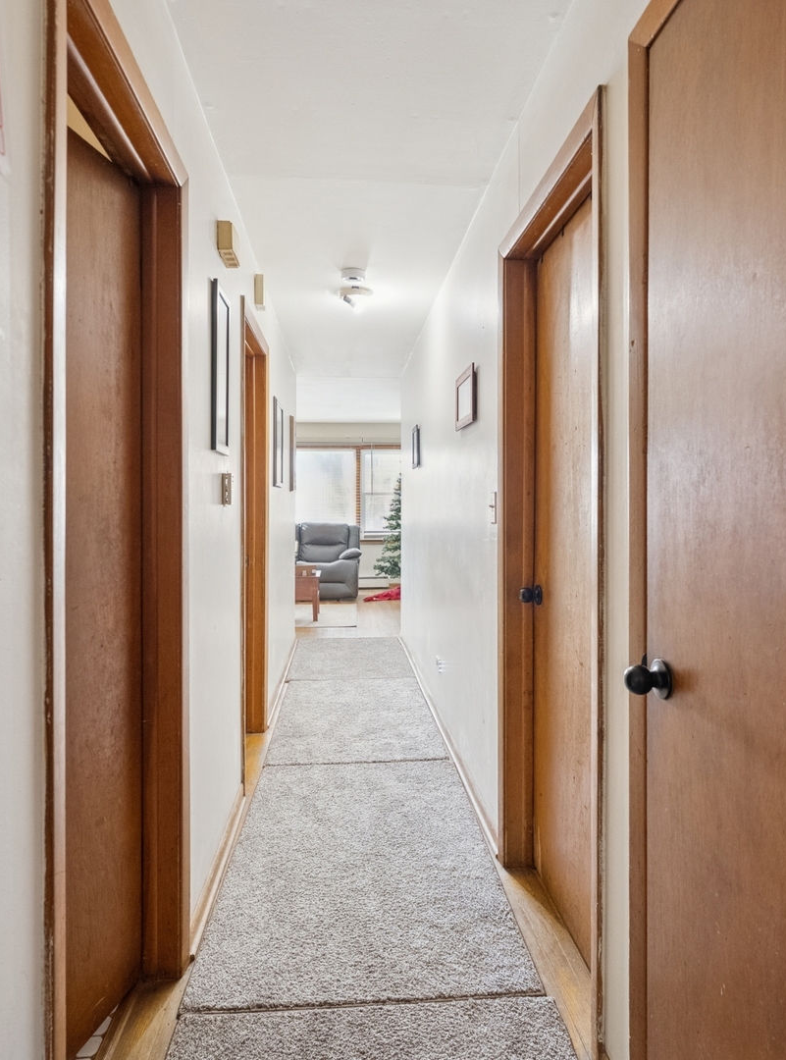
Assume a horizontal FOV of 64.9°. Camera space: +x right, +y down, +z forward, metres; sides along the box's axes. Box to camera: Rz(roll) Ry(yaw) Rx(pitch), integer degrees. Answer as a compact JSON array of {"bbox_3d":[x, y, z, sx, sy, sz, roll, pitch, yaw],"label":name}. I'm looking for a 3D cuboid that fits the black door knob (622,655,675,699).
[{"bbox_3d":[0.437,0.257,1.068,0.066,0.070,0.068,0,1,-5],"label":"black door knob"}]

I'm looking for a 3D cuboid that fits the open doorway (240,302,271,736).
[{"bbox_3d":[-0.714,0.052,3.035,0.120,2.117,0.845,0,1,-5],"label":"open doorway"}]

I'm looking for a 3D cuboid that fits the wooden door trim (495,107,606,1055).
[{"bbox_3d":[0.457,0.099,1.742,0.120,2.117,0.845,0,1,-5],"label":"wooden door trim"}]

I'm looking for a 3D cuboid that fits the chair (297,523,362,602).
[{"bbox_3d":[-0.942,0.411,8.500,0.980,1.000,0.950,0,1,2],"label":"chair"}]

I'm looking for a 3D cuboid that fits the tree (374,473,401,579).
[{"bbox_3d":[0.195,-0.060,8.450,1.000,1.900,1.000,0,1,-5],"label":"tree"}]

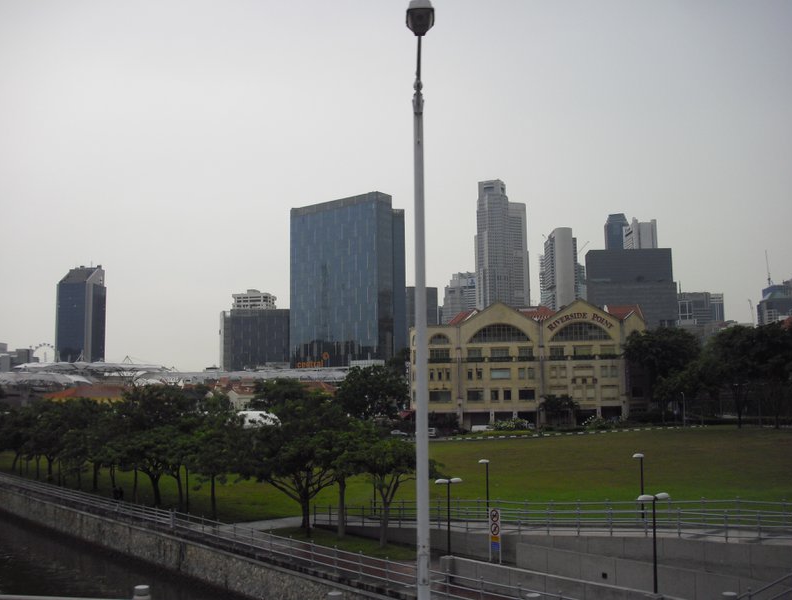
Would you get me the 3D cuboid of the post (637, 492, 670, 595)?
[{"bbox_3d":[9.064,8.515,30.712,1.300,3.400,0.400,4,-8,-39],"label":"post"}]

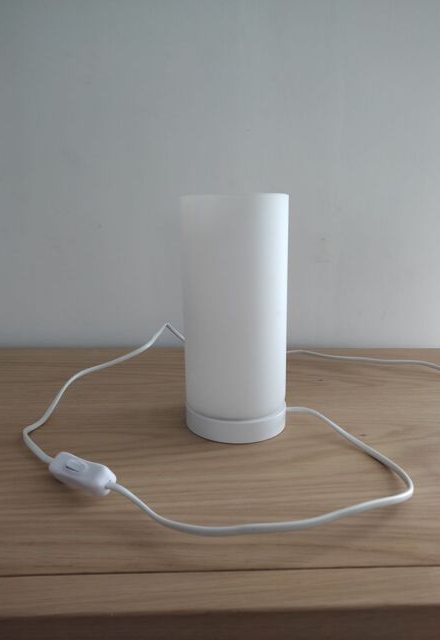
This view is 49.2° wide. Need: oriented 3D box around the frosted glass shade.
[{"bbox_3d":[0.015,-0.006,0.459,0.099,0.219,0.099,-1,13,0],"label":"frosted glass shade"}]

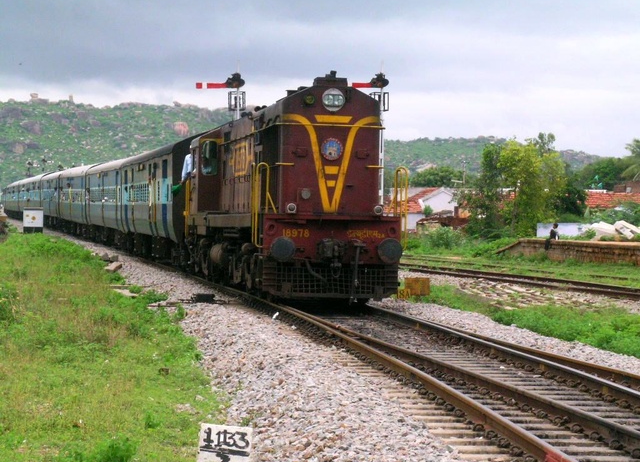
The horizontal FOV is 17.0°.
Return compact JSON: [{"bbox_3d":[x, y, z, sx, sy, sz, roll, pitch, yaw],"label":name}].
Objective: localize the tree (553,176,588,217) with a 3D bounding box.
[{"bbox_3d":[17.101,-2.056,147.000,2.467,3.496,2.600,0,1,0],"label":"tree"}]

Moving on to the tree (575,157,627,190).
[{"bbox_3d":[26.811,-3.919,205.000,5.162,6.213,5.000,0,1,0],"label":"tree"}]

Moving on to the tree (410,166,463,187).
[{"bbox_3d":[11.136,-3.584,205.000,5.162,5.353,5.000,0,1,0],"label":"tree"}]

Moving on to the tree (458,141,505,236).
[{"bbox_3d":[10.103,-2.486,135.000,3.021,6.043,3.100,0,1,0],"label":"tree"}]

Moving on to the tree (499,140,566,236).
[{"bbox_3d":[13.079,-2.554,132.000,4.185,6.155,4.200,0,1,0],"label":"tree"}]

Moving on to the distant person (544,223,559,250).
[{"bbox_3d":[10.283,0.261,95.000,0.580,1.205,0.450,0,1,-17],"label":"distant person"}]

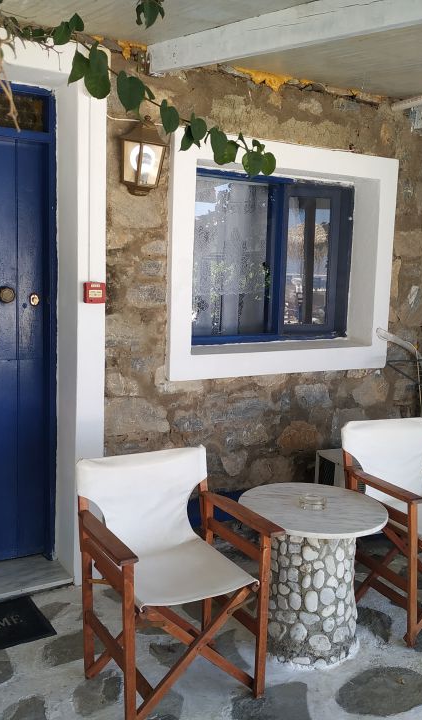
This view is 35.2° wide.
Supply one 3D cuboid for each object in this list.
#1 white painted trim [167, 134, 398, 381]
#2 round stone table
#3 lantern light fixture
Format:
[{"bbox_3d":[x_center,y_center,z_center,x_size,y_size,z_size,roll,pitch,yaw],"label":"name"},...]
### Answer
[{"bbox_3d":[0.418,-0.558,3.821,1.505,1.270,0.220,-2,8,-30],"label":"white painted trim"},{"bbox_3d":[0.424,0.924,2.905,0.648,0.585,0.648,2,7,0],"label":"round stone table"},{"bbox_3d":[-0.326,-0.973,3.190,0.215,0.355,0.150,-2,8,-30],"label":"lantern light fixture"}]

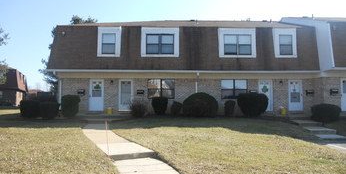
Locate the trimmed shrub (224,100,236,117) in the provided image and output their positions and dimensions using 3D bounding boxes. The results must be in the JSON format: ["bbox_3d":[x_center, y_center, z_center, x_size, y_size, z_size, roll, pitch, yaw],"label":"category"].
[{"bbox_3d":[3.685,1.398,17.323,0.725,1.079,0.725,0,-4,-1],"label":"trimmed shrub"}]

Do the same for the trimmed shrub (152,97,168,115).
[{"bbox_3d":[-0.808,1.273,17.454,1.000,1.140,1.000,0,-4,-1],"label":"trimmed shrub"}]

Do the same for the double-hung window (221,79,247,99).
[{"bbox_3d":[4.233,0.171,18.499,1.760,1.360,0.150,0,-4,-1],"label":"double-hung window"}]

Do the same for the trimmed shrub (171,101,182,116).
[{"bbox_3d":[0.256,1.393,17.254,0.728,0.923,0.728,0,-4,-1],"label":"trimmed shrub"}]

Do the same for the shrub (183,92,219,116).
[{"bbox_3d":[1.750,1.124,17.063,2.200,1.620,2.000,0,-4,-1],"label":"shrub"}]

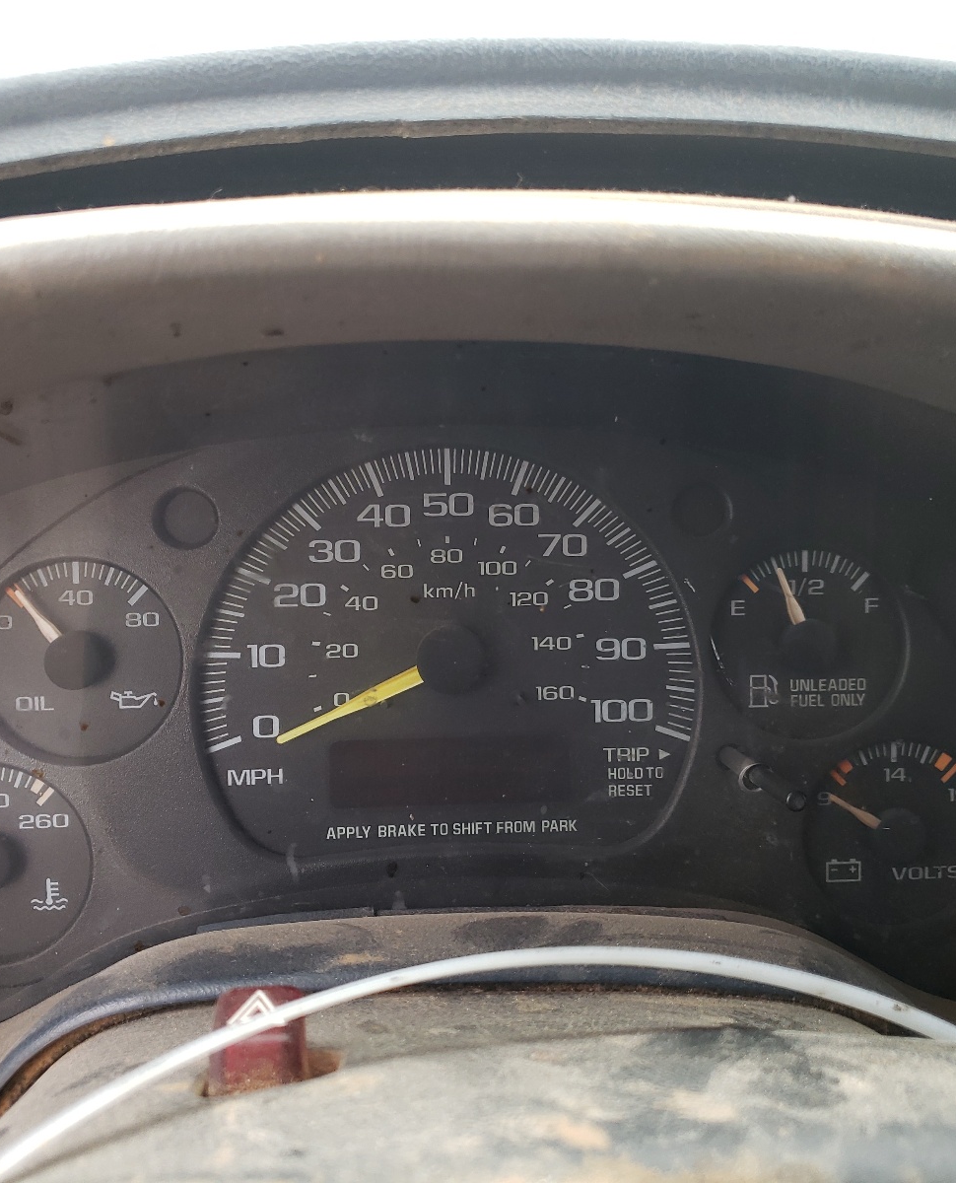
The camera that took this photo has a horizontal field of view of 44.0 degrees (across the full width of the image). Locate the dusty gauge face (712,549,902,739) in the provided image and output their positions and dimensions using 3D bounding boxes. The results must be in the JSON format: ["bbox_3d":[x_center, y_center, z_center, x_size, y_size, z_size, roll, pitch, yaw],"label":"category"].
[{"bbox_3d":[0.084,0.014,0.303,0.050,0.050,0.012,-1,4,-4],"label":"dusty gauge face"}]

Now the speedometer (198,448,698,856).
[{"bbox_3d":[-0.008,0.015,0.296,0.125,0.103,0.016,-1,4,-4],"label":"speedometer"}]

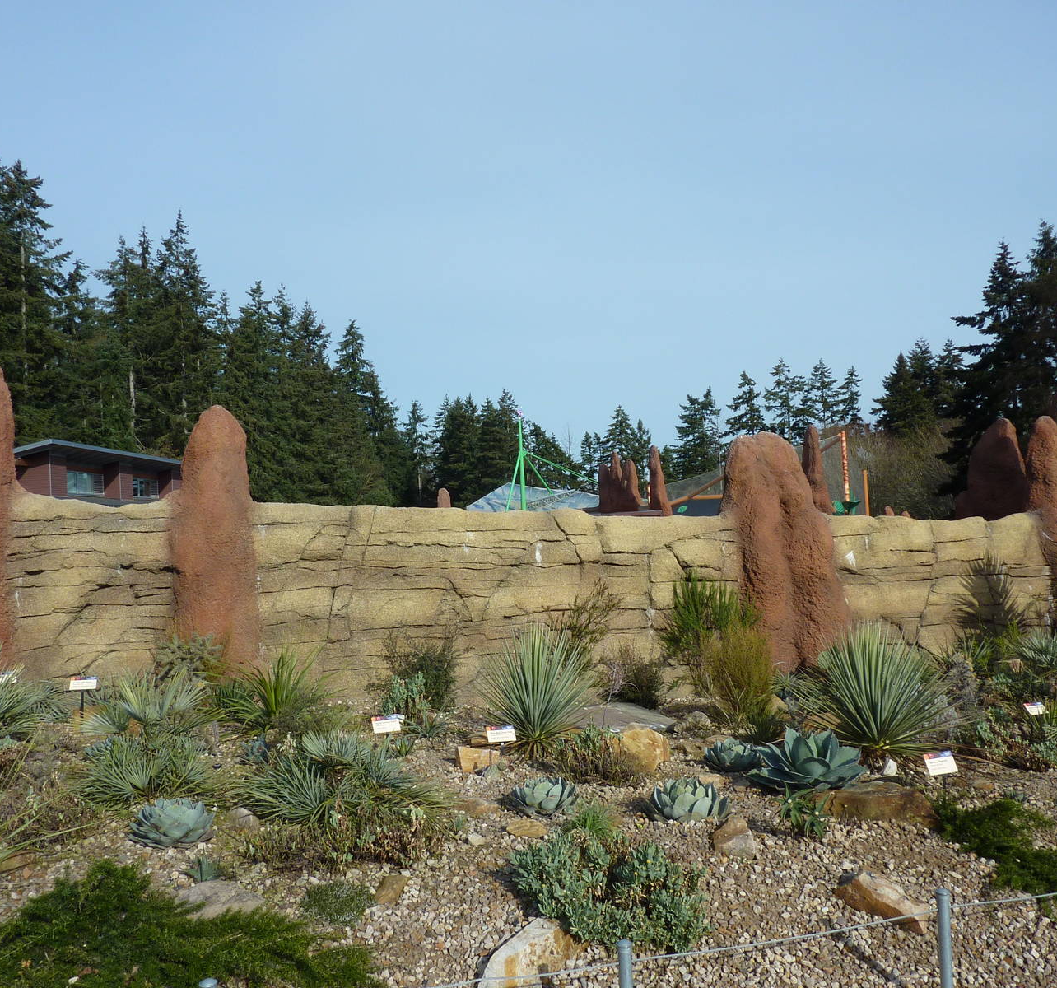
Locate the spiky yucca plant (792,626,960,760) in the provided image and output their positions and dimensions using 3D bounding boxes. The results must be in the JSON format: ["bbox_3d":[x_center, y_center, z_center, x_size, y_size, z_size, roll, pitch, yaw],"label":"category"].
[{"bbox_3d":[2.124,1.214,5.800,0.970,0.770,0.920,-3,-2,19],"label":"spiky yucca plant"}]

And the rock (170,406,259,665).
[{"bbox_3d":[-2.134,0.320,6.500,0.580,1.800,0.560,-3,-2,0],"label":"rock"}]

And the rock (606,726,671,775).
[{"bbox_3d":[0.611,1.428,5.300,0.350,0.230,0.270,-2,-2,0],"label":"rock"}]

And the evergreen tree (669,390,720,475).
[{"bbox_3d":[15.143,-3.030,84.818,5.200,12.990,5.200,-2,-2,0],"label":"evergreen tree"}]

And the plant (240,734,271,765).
[{"bbox_3d":[-1.393,1.304,4.850,0.155,0.145,0.150,-2,-2,0],"label":"plant"}]

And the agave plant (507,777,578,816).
[{"bbox_3d":[0.073,1.484,4.650,0.340,0.170,0.330,-2,-1,0],"label":"agave plant"}]

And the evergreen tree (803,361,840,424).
[{"bbox_3d":[28.671,-4.922,91.774,4.500,16.150,4.500,-2,-2,0],"label":"evergreen tree"}]

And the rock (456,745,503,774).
[{"bbox_3d":[-0.252,1.376,4.900,0.220,0.130,0.160,-3,-2,0],"label":"rock"}]

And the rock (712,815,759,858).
[{"bbox_3d":[0.865,1.432,3.970,0.190,0.150,0.160,-2,-2,0],"label":"rock"}]

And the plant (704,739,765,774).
[{"bbox_3d":[1.125,1.437,5.200,0.350,0.180,0.340,-2,-1,0],"label":"plant"}]

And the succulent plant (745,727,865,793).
[{"bbox_3d":[1.510,1.454,5.200,0.620,0.300,0.570,-3,-2,15],"label":"succulent plant"}]

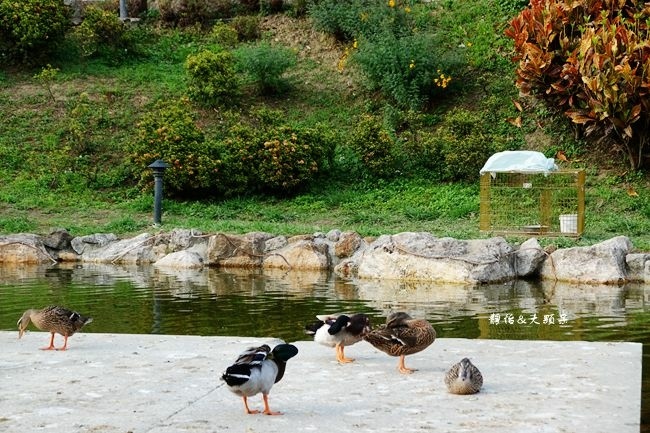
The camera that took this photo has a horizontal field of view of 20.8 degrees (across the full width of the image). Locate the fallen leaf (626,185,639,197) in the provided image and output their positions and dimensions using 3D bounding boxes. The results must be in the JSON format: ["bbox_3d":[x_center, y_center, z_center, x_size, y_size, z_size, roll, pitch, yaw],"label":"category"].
[{"bbox_3d":[3.268,-0.276,18.800,0.120,0.080,0.110,0,3,0],"label":"fallen leaf"}]

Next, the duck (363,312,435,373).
[{"bbox_3d":[0.389,0.666,9.352,0.380,0.320,0.190,0,3,-3],"label":"duck"}]

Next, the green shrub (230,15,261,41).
[{"bbox_3d":[-1.151,-2.735,25.600,0.440,0.380,0.420,0,3,0],"label":"green shrub"}]

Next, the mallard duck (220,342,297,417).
[{"bbox_3d":[-0.299,0.741,8.087,0.330,0.315,0.200,-2,4,-30],"label":"mallard duck"}]

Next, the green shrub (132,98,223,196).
[{"bbox_3d":[-1.826,-0.854,21.900,1.100,1.180,1.080,0,3,0],"label":"green shrub"}]

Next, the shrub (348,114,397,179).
[{"bbox_3d":[0.593,-0.875,22.100,0.600,0.790,0.600,0,3,0],"label":"shrub"}]

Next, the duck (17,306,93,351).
[{"bbox_3d":[-1.493,0.620,9.800,0.415,0.240,0.170,0,3,-3],"label":"duck"}]

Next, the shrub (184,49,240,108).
[{"bbox_3d":[-1.501,-1.854,23.600,0.740,0.760,0.720,0,3,0],"label":"shrub"}]

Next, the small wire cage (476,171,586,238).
[{"bbox_3d":[2.183,-0.137,18.700,1.080,0.670,0.680,0,3,9],"label":"small wire cage"}]

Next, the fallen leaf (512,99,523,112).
[{"bbox_3d":[2.416,-1.393,22.200,0.080,0.040,0.210,-23,49,-22],"label":"fallen leaf"}]

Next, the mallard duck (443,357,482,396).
[{"bbox_3d":[0.688,0.785,8.729,0.190,0.185,0.360,0,3,5],"label":"mallard duck"}]

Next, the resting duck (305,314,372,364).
[{"bbox_3d":[0.069,0.669,9.781,0.350,0.265,0.190,0,3,-9],"label":"resting duck"}]

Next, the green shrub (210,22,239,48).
[{"bbox_3d":[-1.494,-2.691,26.300,0.420,0.390,0.410,0,3,0],"label":"green shrub"}]

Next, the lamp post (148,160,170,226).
[{"bbox_3d":[-1.858,-0.263,19.800,0.235,0.730,0.235,0,3,0],"label":"lamp post"}]

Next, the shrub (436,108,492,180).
[{"bbox_3d":[1.617,-0.834,20.500,0.660,0.820,0.660,0,3,0],"label":"shrub"}]

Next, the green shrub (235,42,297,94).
[{"bbox_3d":[-0.814,-2.025,24.200,0.840,0.700,0.800,0,3,0],"label":"green shrub"}]

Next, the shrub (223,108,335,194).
[{"bbox_3d":[-0.577,-0.790,21.500,1.370,1.030,1.150,0,3,0],"label":"shrub"}]

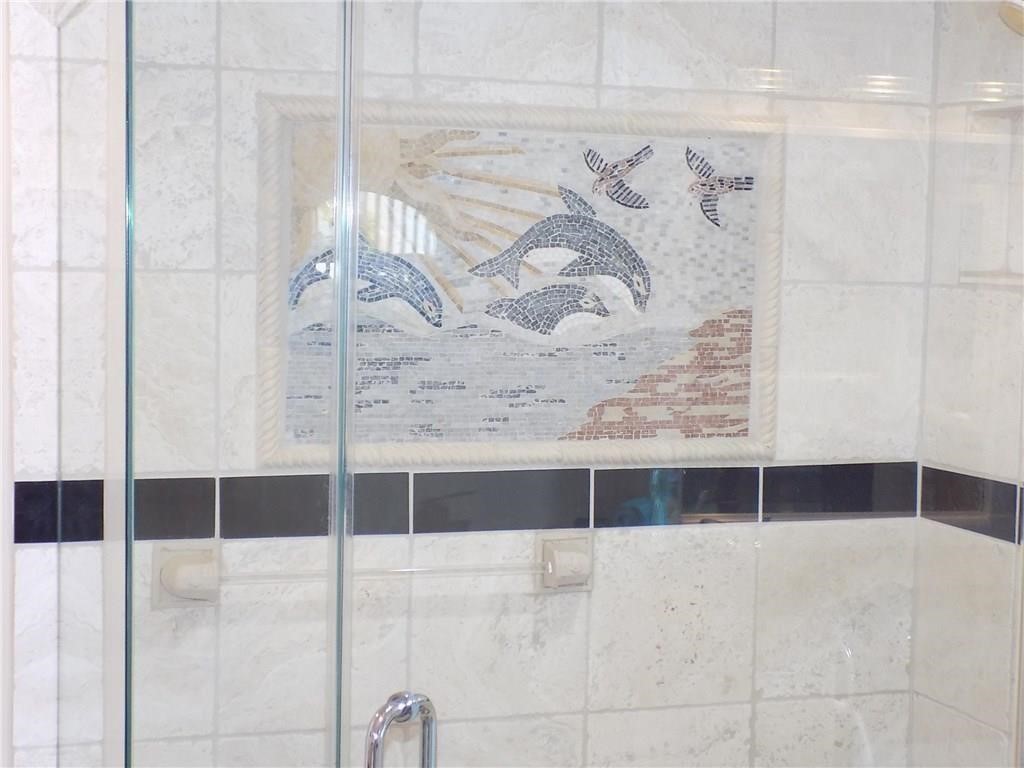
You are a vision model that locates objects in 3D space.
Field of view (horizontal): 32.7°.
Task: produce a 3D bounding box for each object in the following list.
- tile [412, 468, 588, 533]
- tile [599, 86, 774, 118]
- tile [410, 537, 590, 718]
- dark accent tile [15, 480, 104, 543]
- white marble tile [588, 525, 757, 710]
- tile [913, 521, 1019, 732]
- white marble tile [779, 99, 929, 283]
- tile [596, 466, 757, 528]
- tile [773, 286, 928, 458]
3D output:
[{"bbox_3d":[-0.017,0.191,2.856,0.303,0.096,0.011,0,4,-18],"label":"tile"},{"bbox_3d":[0.290,-0.464,2.904,0.303,0.036,0.011,0,4,-18],"label":"tile"},{"bbox_3d":[-0.020,0.397,2.870,0.303,0.304,0.011,0,4,-18],"label":"tile"},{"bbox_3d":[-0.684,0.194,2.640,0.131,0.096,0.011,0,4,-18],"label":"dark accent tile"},{"bbox_3d":[0.275,0.395,2.966,0.303,0.304,0.011,0,4,-18],"label":"white marble tile"},{"bbox_3d":[0.769,0.405,2.964,0.011,0.304,0.290,0,4,-18],"label":"tile"},{"bbox_3d":[0.587,-0.332,3.010,0.293,0.304,0.011,0,4,-18],"label":"white marble tile"},{"bbox_3d":[0.278,0.190,2.951,0.303,0.096,0.011,0,4,-18],"label":"tile"},{"bbox_3d":[0.583,-0.020,3.033,0.290,0.306,0.011,0,4,-18],"label":"tile"}]

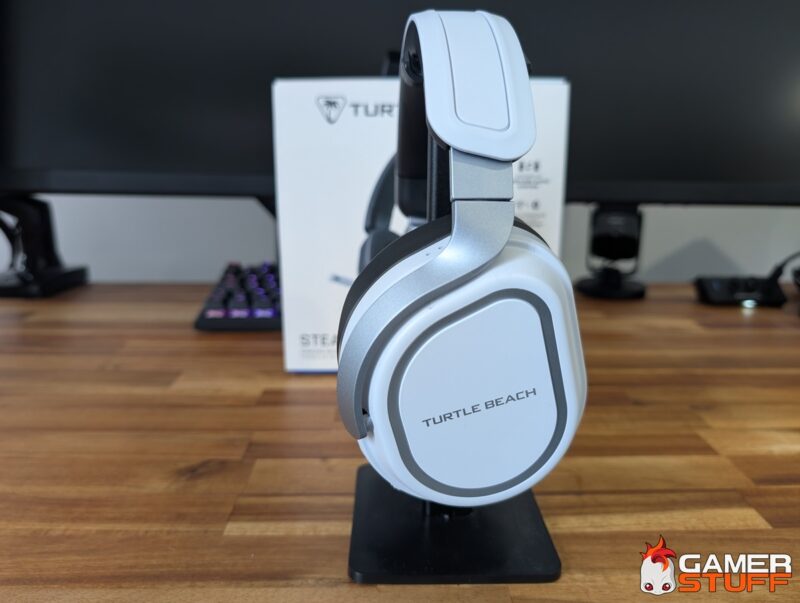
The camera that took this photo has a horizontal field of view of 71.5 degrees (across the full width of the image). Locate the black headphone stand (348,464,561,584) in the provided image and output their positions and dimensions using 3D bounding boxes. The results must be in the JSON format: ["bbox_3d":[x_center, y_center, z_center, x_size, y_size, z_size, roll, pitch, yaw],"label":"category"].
[{"bbox_3d":[0.025,0.004,0.263,0.097,0.236,0.092,0,16,1],"label":"black headphone stand"}]

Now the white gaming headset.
[{"bbox_3d":[0.015,-0.026,0.254,0.094,0.188,0.165,-2,15,-7],"label":"white gaming headset"}]

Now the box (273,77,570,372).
[{"bbox_3d":[0.017,-0.067,0.509,0.233,0.240,0.100,-1,16,-3],"label":"box"}]

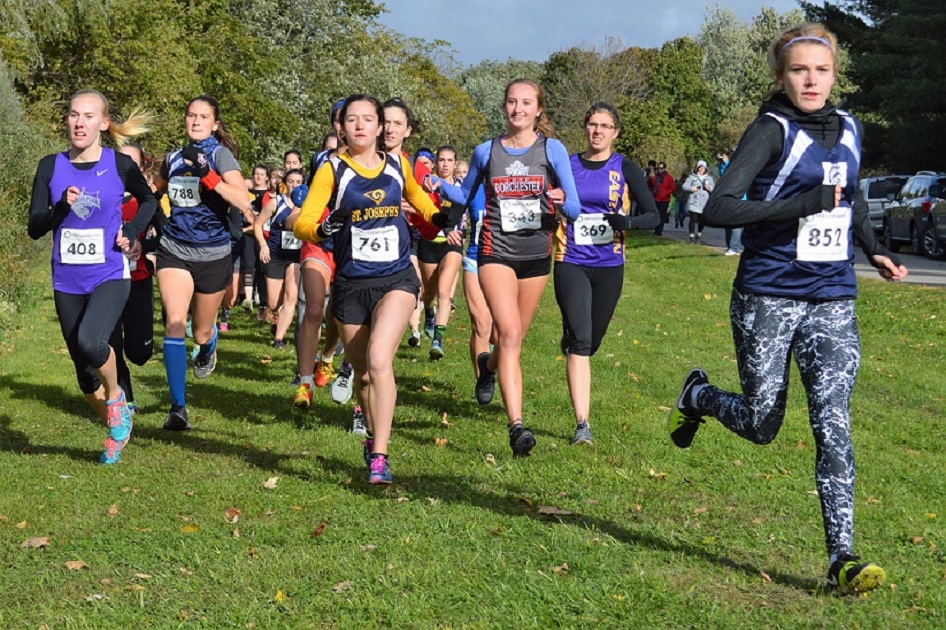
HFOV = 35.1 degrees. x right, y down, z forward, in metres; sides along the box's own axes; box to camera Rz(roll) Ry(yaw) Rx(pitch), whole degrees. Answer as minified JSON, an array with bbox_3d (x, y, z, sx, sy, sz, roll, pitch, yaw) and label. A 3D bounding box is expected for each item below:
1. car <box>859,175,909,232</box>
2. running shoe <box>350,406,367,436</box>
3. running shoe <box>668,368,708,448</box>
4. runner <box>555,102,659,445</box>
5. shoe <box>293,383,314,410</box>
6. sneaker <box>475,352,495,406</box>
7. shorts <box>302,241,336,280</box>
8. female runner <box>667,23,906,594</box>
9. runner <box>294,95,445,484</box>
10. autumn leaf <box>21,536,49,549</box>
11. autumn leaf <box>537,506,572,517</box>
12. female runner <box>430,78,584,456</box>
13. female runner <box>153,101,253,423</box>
[{"bbox_3d":[10.150,-2.629,36.510,1.920,1.720,4.800,0,5,3],"label":"car"},{"bbox_3d":[-0.551,0.523,7.415,0.095,0.125,0.260,0,4,-5],"label":"running shoe"},{"bbox_3d":[0.684,0.297,4.750,0.097,0.262,0.108,0,20,-40],"label":"running shoe"},{"bbox_3d":[0.616,-0.207,7.183,0.540,1.612,0.720,0,4,2],"label":"runner"},{"bbox_3d":[-0.905,0.437,8.020,0.095,0.110,0.260,1,5,15],"label":"shoe"},{"bbox_3d":[0.052,0.301,7.050,0.092,0.255,0.105,-2,14,-23],"label":"sneaker"},{"bbox_3d":[-0.741,-0.300,7.950,0.370,0.280,0.270,-1,4,-8],"label":"shorts"},{"bbox_3d":[0.942,-0.014,4.486,0.520,1.660,0.740,-2,5,-17],"label":"female runner"},{"bbox_3d":[-0.430,-0.125,6.282,0.600,1.588,0.750,-1,4,-8],"label":"runner"},{"bbox_3d":[-1.460,0.760,4.991,0.095,0.025,0.085,0,4,0],"label":"autumn leaf"},{"bbox_3d":[0.299,0.721,5.494,0.125,0.025,0.100,0,4,0],"label":"autumn leaf"},{"bbox_3d":[0.150,-0.217,6.786,0.620,1.694,0.800,0,4,-3],"label":"female runner"},{"bbox_3d":[-1.345,-0.265,7.475,0.470,1.650,0.700,1,5,6],"label":"female runner"}]

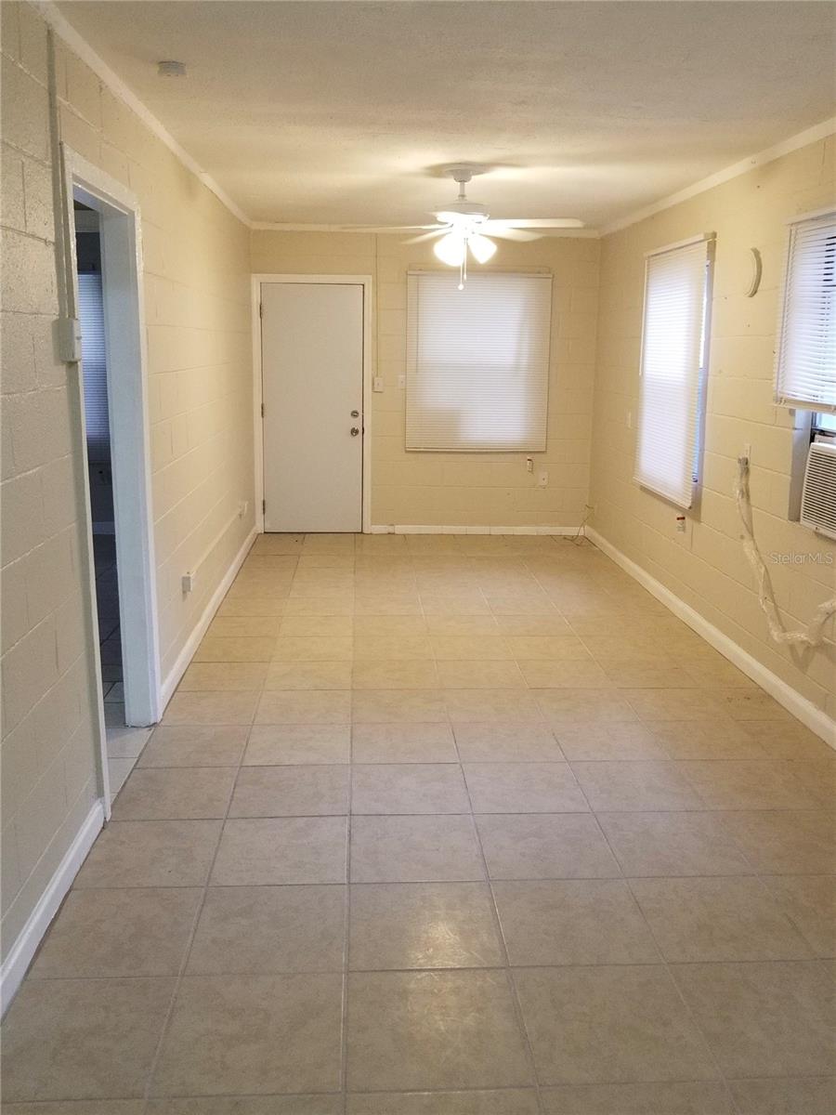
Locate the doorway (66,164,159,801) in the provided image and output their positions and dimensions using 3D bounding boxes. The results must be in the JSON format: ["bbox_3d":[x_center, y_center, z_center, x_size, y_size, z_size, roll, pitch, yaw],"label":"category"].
[{"bbox_3d":[-1.131,-0.243,3.028,0.152,2.101,0.802,0,14,-4],"label":"doorway"}]

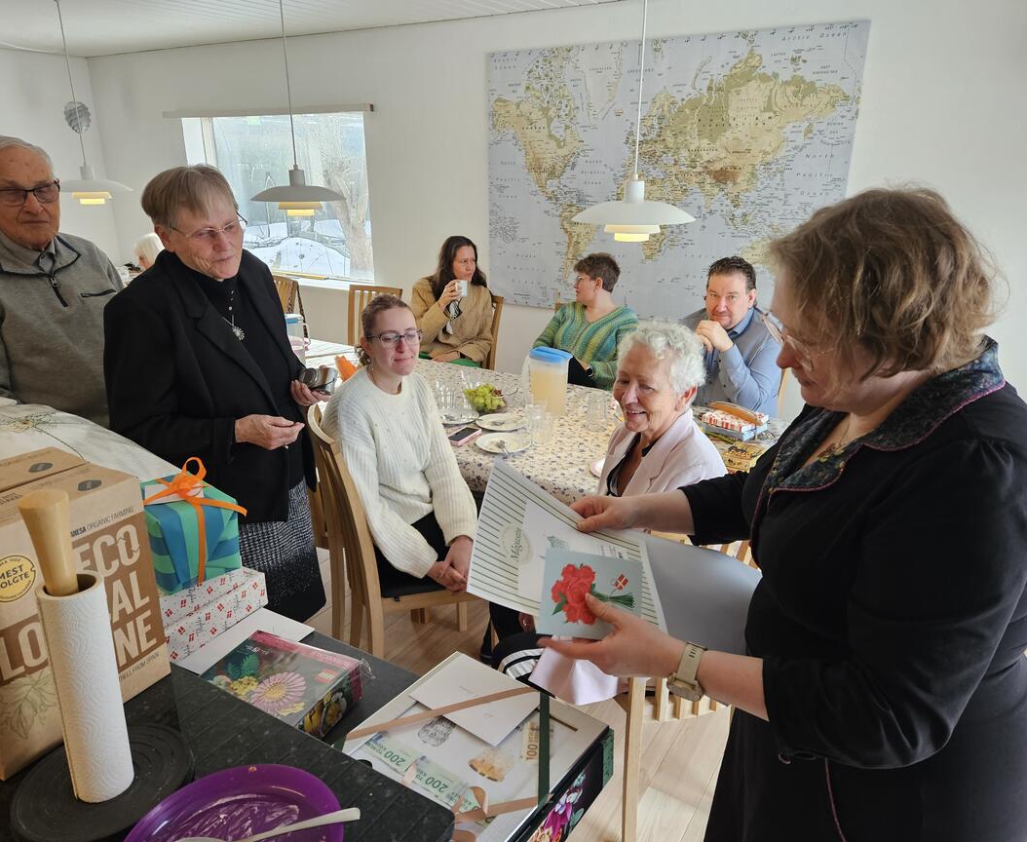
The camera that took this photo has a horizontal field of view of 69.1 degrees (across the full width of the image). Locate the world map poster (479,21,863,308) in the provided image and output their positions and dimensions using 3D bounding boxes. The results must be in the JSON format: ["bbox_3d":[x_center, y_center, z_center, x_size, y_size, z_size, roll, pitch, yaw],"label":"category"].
[{"bbox_3d":[0.700,-1.239,3.958,2.000,1.405,0.035,12,22,30],"label":"world map poster"}]

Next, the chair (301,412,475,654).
[{"bbox_3d":[-0.316,0.434,2.397,0.540,0.960,0.440,-6,20,-18],"label":"chair"}]

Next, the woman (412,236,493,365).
[{"bbox_3d":[-0.343,-0.295,3.971,0.500,1.300,0.750,4,20,11],"label":"woman"}]

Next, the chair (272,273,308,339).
[{"bbox_3d":[-1.635,-0.402,4.779,0.440,0.960,0.540,17,25,40],"label":"chair"}]

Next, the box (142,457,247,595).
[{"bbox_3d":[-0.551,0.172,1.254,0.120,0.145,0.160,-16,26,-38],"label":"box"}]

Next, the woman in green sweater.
[{"bbox_3d":[0.250,-0.130,3.535,0.520,1.280,0.750,10,21,26],"label":"woman in green sweater"}]

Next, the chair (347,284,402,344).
[{"bbox_3d":[-0.908,-0.281,4.439,0.440,0.960,0.540,7,20,19],"label":"chair"}]

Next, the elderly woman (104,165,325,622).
[{"bbox_3d":[-0.655,0.243,1.805,0.440,1.633,0.490,12,23,29],"label":"elderly woman"}]

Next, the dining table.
[{"bbox_3d":[-0.217,0.293,2.981,2.650,0.745,0.900,12,23,29],"label":"dining table"}]

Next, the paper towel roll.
[{"bbox_3d":[-0.399,0.253,0.705,0.052,0.222,0.052,2,19,-1],"label":"paper towel roll"}]

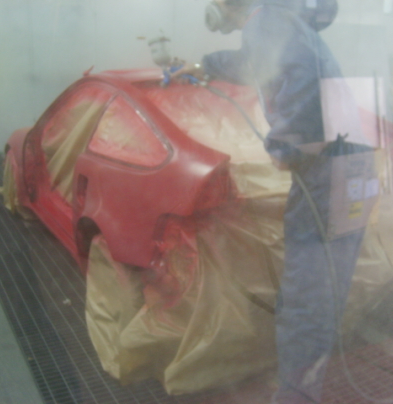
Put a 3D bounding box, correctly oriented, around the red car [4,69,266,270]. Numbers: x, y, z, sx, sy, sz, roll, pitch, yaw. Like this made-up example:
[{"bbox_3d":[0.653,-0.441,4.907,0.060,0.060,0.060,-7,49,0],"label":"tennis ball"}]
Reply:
[{"bbox_3d":[-0.363,-0.344,4.245,1.680,1.340,4.150,-8,17,-27],"label":"red car"}]

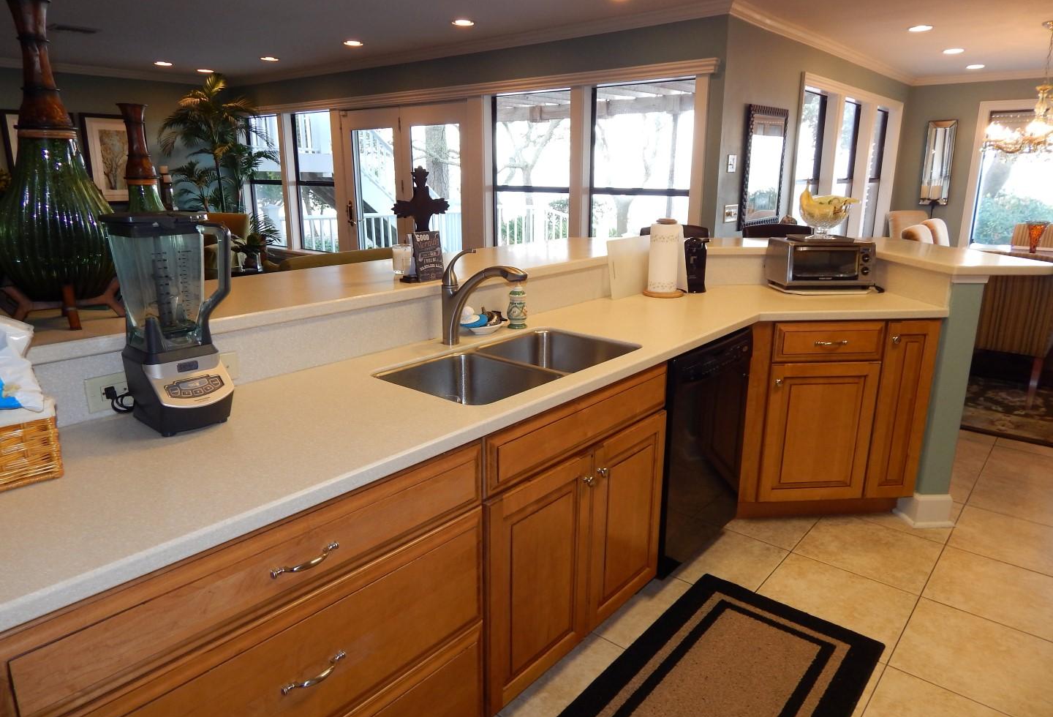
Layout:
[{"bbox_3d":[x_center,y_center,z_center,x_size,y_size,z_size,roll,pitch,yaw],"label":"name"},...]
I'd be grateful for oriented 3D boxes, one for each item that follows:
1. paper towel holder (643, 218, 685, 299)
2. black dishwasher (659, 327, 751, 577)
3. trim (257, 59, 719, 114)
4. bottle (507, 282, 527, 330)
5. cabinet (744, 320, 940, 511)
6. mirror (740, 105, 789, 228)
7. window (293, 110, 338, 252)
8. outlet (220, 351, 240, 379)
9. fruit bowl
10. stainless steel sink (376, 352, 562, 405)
[{"bbox_3d":[0.570,-0.419,2.940,0.183,0.315,0.183,0,15,0],"label":"paper towel holder"},{"bbox_3d":[0.420,0.302,2.643,0.600,0.845,0.615,12,19,38],"label":"black dishwasher"},{"bbox_3d":[-0.963,-2.329,6.203,5.670,0.095,0.065,12,19,38],"label":"trim"},{"bbox_3d":[-0.032,-0.190,2.389,0.068,0.170,0.068,0,15,0],"label":"bottle"},{"bbox_3d":[1.210,0.203,3.055,0.745,0.865,0.580,-1,15,-5],"label":"cabinet"},{"bbox_3d":[1.686,-1.359,4.983,0.045,0.800,0.680,12,19,38],"label":"mirror"},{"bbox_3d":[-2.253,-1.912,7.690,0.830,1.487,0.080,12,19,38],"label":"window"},{"bbox_3d":[-0.751,0.029,1.701,0.008,0.070,0.114,12,19,38],"label":"outlet"},{"bbox_3d":[1.455,-0.695,3.352,0.256,0.218,0.256,12,19,38],"label":"fruit bowl"},{"bbox_3d":[-0.153,0.140,1.904,0.392,0.197,0.357,12,19,38],"label":"stainless steel sink"}]

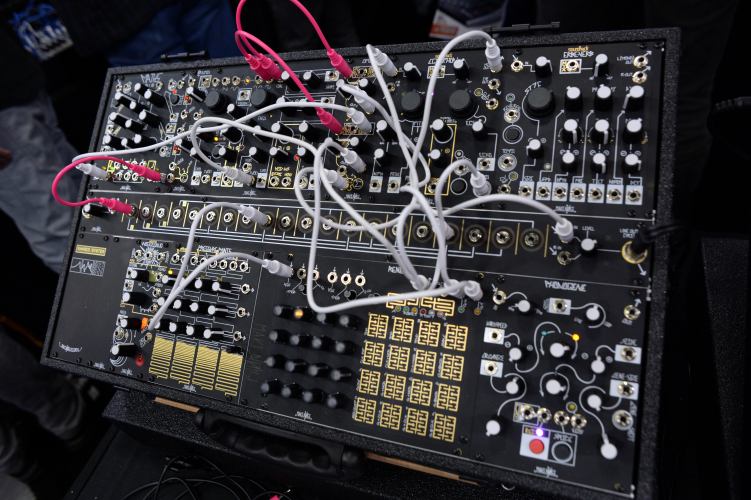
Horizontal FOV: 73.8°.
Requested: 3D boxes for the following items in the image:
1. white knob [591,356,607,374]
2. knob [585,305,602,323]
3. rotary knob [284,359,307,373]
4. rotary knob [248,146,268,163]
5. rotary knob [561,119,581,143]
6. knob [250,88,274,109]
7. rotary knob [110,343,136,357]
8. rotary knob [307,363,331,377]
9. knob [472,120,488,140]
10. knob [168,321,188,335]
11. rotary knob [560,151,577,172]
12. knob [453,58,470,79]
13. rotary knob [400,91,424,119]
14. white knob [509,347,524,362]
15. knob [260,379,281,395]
[{"bbox_3d":[0.142,0.074,0.320,0.011,0.014,0.011,5,81,22],"label":"white knob"},{"bbox_3d":[0.140,0.041,0.323,0.012,0.015,0.013,-4,78,20],"label":"knob"},{"bbox_3d":[-0.064,0.091,0.396,0.012,0.015,0.011,-4,78,20],"label":"rotary knob"},{"bbox_3d":[-0.104,-0.084,0.441,0.011,0.014,0.012,-4,78,20],"label":"rotary knob"},{"bbox_3d":[0.138,-0.084,0.353,0.012,0.017,0.013,-4,78,20],"label":"rotary knob"},{"bbox_3d":[-0.103,-0.137,0.456,0.018,0.015,0.019,5,81,23],"label":"knob"},{"bbox_3d":[-0.229,0.090,0.453,0.012,0.017,0.013,-4,78,20],"label":"rotary knob"},{"bbox_3d":[-0.044,0.092,0.382,0.012,0.015,0.011,-5,77,21],"label":"rotary knob"},{"bbox_3d":[0.078,-0.090,0.373,0.012,0.015,0.013,-4,78,20],"label":"knob"},{"bbox_3d":[-0.175,0.069,0.444,0.011,0.014,0.011,-4,77,20],"label":"knob"},{"bbox_3d":[0.135,-0.062,0.350,0.011,0.015,0.012,-5,78,20],"label":"rotary knob"},{"bbox_3d":[0.067,-0.142,0.393,0.012,0.015,0.011,-4,78,20],"label":"knob"},{"bbox_3d":[0.030,-0.116,0.398,0.018,0.013,0.019,-4,78,20],"label":"rotary knob"},{"bbox_3d":[0.094,0.070,0.334,0.011,0.014,0.012,-4,78,20],"label":"white knob"},{"bbox_3d":[-0.083,0.108,0.395,0.011,0.015,0.012,-5,77,21],"label":"knob"}]

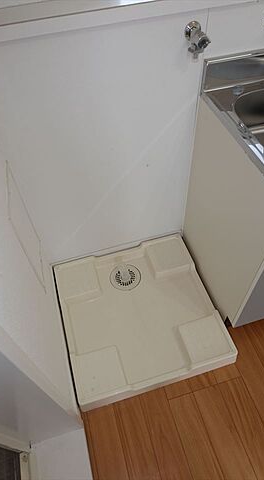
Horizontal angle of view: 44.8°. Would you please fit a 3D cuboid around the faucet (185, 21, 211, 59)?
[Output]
[{"bbox_3d":[0.187,-0.548,0.898,0.056,0.088,0.095,-14,52,-8],"label":"faucet"}]

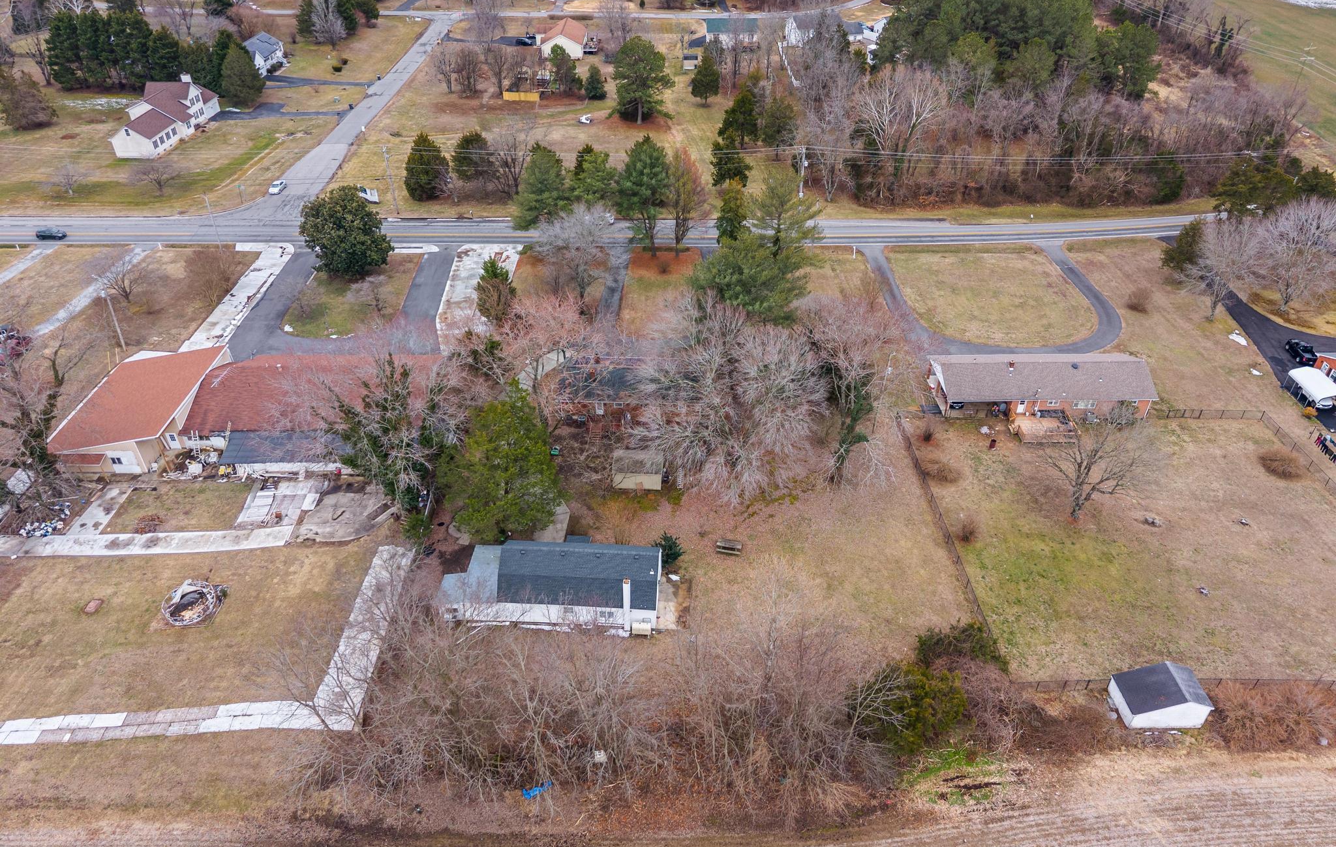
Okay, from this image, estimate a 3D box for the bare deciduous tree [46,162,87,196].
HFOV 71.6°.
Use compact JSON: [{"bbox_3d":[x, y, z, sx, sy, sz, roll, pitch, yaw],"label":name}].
[{"bbox_3d":[-101.978,-41.330,157.185,6.730,5.419,6.730,0,33,0],"label":"bare deciduous tree"}]

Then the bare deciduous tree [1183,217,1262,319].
[{"bbox_3d":[75.400,-20.760,126.570,9.600,14.800,9.600,0,36,0],"label":"bare deciduous tree"}]

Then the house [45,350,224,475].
[{"bbox_3d":[-62.000,-2.160,109.310,13.800,5.000,19.000,0,36,0],"label":"house"}]

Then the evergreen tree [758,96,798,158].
[{"bbox_3d":[19.439,-52.219,163.529,7.000,11.460,7.000,0,33,0],"label":"evergreen tree"}]

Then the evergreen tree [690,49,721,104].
[{"bbox_3d":[7.590,-70.370,188.030,6.410,10.700,6.410,0,37,0],"label":"evergreen tree"}]

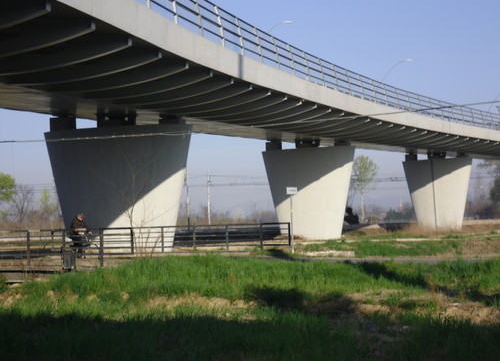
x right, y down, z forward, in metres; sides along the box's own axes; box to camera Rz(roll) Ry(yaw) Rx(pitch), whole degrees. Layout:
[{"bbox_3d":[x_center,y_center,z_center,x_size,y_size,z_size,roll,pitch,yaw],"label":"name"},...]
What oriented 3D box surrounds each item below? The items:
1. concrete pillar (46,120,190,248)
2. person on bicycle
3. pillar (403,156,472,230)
[{"bbox_3d":[-5.761,0.477,49.118,6.850,5.480,2.000,-2,-2,15],"label":"concrete pillar"},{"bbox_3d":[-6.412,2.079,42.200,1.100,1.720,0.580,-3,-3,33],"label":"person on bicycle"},{"bbox_3d":[17.922,1.439,105.736,6.850,6.630,2.000,-3,-2,30],"label":"pillar"}]

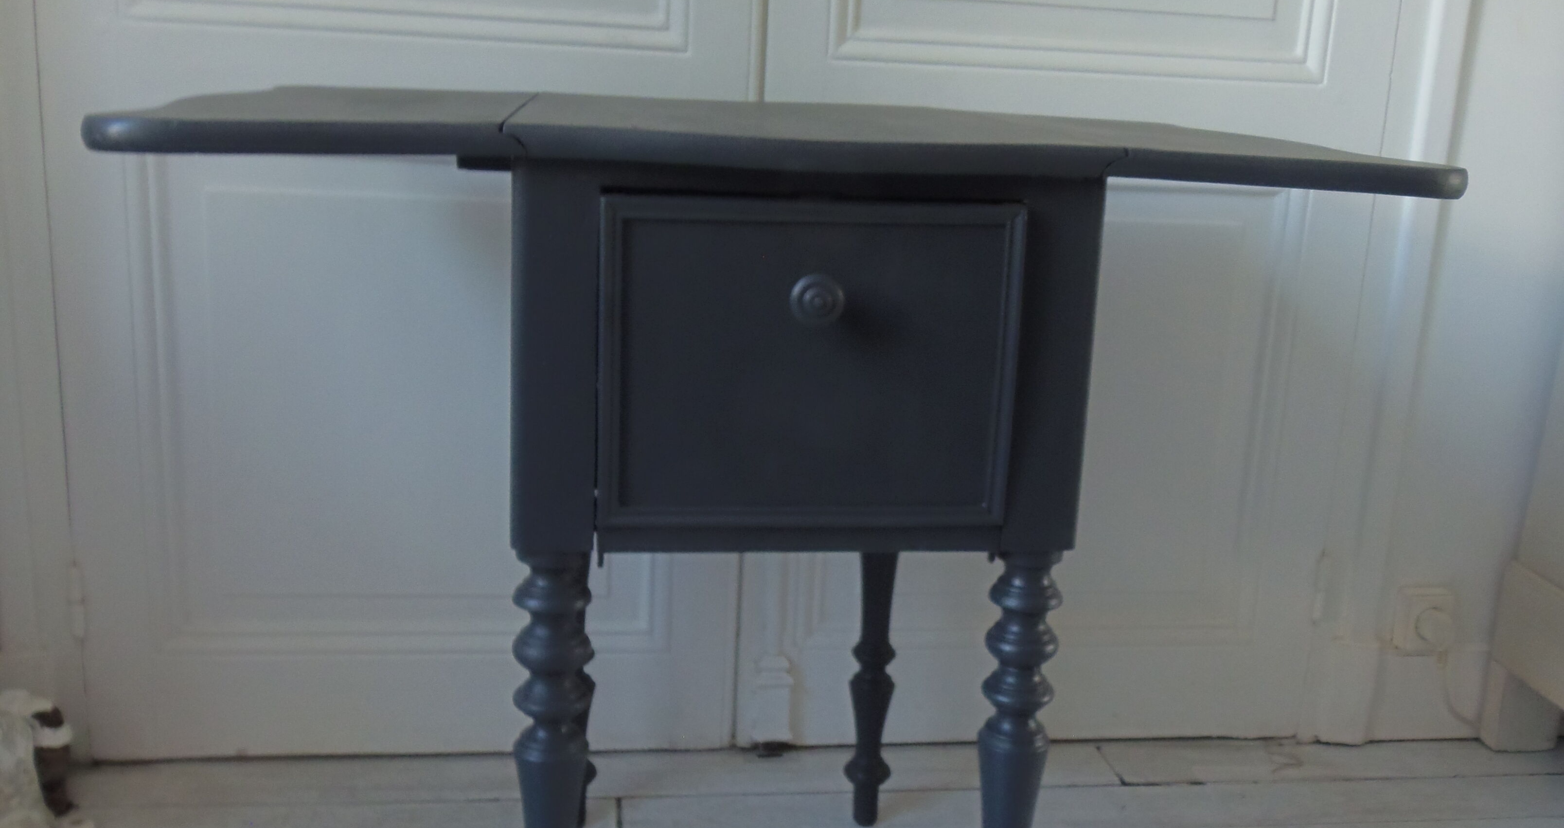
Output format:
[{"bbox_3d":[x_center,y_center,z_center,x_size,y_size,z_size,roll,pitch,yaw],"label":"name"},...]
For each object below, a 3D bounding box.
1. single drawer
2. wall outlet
[{"bbox_3d":[-0.010,-0.074,1.063,0.256,0.205,0.428,1,14,-8],"label":"single drawer"},{"bbox_3d":[0.753,0.243,1.692,0.066,0.068,0.034,1,14,-8],"label":"wall outlet"}]

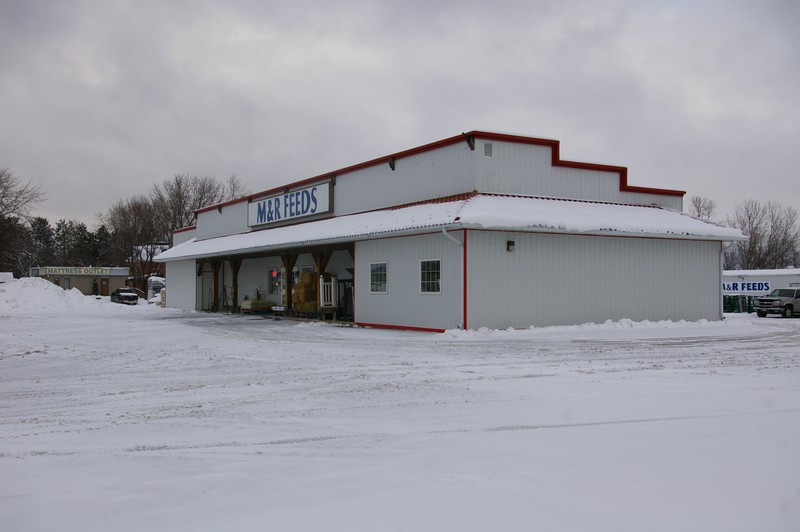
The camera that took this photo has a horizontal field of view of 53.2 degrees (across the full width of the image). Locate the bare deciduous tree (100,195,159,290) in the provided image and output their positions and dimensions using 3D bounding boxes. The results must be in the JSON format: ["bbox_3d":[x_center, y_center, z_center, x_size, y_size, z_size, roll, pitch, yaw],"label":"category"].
[{"bbox_3d":[-34.700,-2.600,103.000,7.700,12.400,7.700,0,-2,0],"label":"bare deciduous tree"}]

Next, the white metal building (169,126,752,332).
[{"bbox_3d":[-2.077,-0.670,41.475,12.525,6.363,36.056,1,-2,-31],"label":"white metal building"}]

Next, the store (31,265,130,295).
[{"bbox_3d":[-37.800,1.950,95.500,9.000,3.400,9.500,1,-2,-29],"label":"store"}]

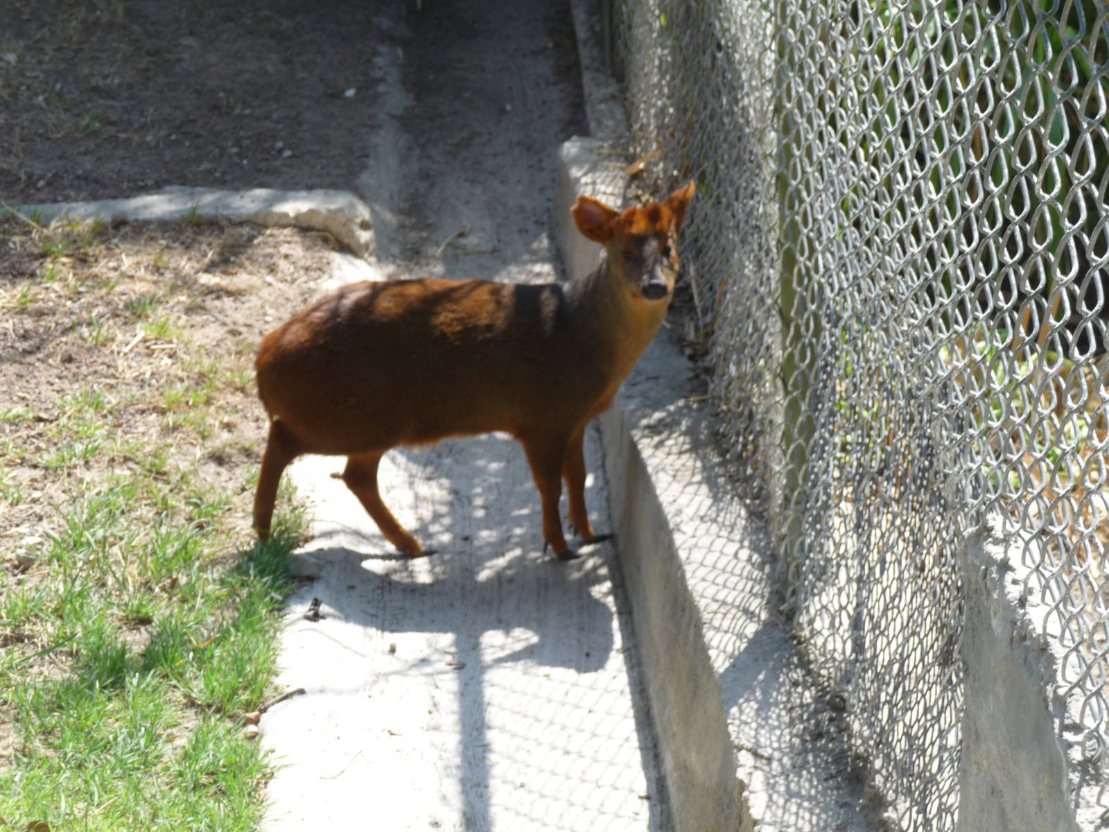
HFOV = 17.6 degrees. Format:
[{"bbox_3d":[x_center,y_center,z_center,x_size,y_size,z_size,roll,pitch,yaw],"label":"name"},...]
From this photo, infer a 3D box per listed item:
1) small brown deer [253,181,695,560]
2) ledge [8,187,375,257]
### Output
[{"bbox_3d":[-0.110,-0.067,5.237,0.640,0.545,0.240,-1,14,8],"label":"small brown deer"},{"bbox_3d":[-0.820,-0.433,7.920,0.850,0.095,0.330,-2,13,-8],"label":"ledge"}]

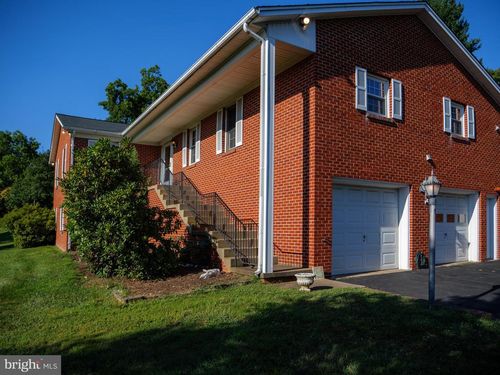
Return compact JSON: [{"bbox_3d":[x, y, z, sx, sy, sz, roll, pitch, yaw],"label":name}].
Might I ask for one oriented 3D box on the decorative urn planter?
[{"bbox_3d":[0.960,1.644,6.000,0.370,0.335,0.370,0,-3,0],"label":"decorative urn planter"}]

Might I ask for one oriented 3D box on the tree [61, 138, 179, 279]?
[{"bbox_3d":[-3.100,0.479,8.300,2.500,3.000,2.650,2,-4,-33],"label":"tree"}]

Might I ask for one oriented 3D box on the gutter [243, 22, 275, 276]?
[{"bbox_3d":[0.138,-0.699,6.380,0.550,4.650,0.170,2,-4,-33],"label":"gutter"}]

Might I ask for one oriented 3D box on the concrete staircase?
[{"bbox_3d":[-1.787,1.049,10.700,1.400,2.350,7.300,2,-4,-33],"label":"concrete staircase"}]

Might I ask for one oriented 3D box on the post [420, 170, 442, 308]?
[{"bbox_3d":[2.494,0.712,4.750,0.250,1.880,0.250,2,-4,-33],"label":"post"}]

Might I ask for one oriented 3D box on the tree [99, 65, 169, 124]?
[{"bbox_3d":[-9.166,-2.665,28.000,6.600,13.200,6.800,2,-4,-33],"label":"tree"}]

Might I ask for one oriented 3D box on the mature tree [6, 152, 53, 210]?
[{"bbox_3d":[-15.900,0.577,25.000,4.000,6.400,4.200,2,-4,-33],"label":"mature tree"}]

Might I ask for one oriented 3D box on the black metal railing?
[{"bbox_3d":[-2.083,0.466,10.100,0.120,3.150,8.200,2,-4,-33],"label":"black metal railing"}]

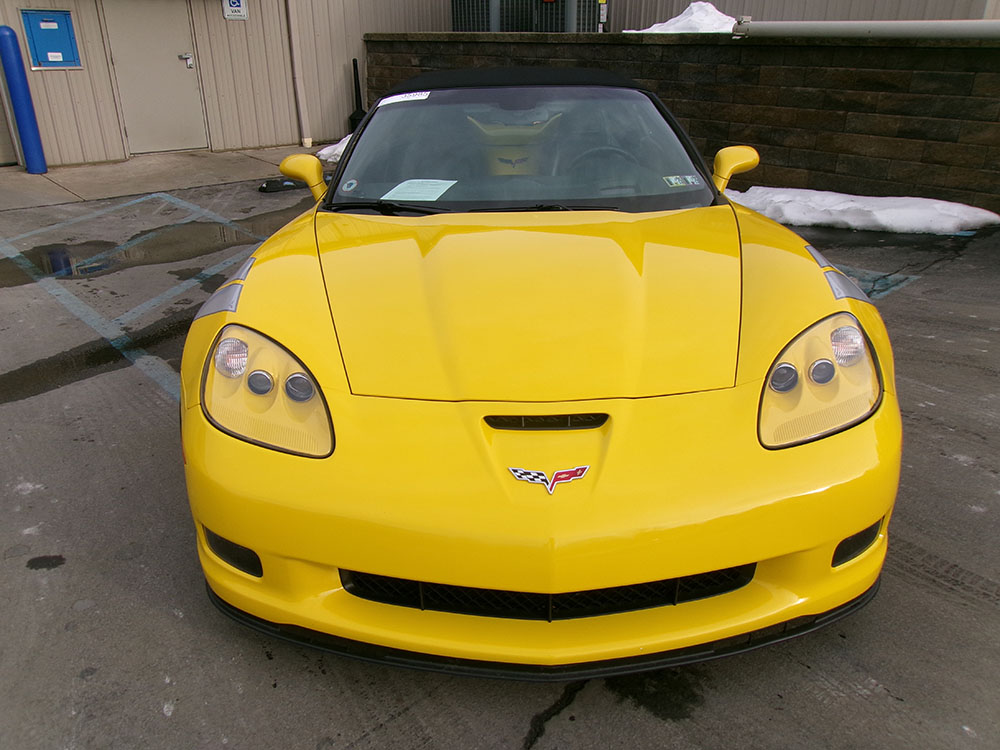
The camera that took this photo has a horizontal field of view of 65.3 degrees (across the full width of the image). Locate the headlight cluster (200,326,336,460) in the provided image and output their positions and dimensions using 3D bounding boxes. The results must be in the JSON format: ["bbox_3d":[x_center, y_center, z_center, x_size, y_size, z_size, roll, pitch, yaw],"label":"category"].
[{"bbox_3d":[-0.557,0.032,1.871,0.370,0.210,0.430,-1,24,0],"label":"headlight cluster"}]

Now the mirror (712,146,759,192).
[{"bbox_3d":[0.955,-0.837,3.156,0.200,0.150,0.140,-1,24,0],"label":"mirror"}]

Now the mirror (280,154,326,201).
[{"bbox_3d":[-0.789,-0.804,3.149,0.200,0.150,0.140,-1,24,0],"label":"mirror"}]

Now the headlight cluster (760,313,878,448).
[{"bbox_3d":[0.763,0.010,1.878,0.370,0.210,0.430,-1,24,0],"label":"headlight cluster"}]

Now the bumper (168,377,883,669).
[{"bbox_3d":[0.108,0.323,1.835,1.860,0.600,0.560,-1,24,0],"label":"bumper"}]

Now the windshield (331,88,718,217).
[{"bbox_3d":[0.082,-0.895,3.076,1.480,0.140,0.820,-1,52,0],"label":"windshield"}]

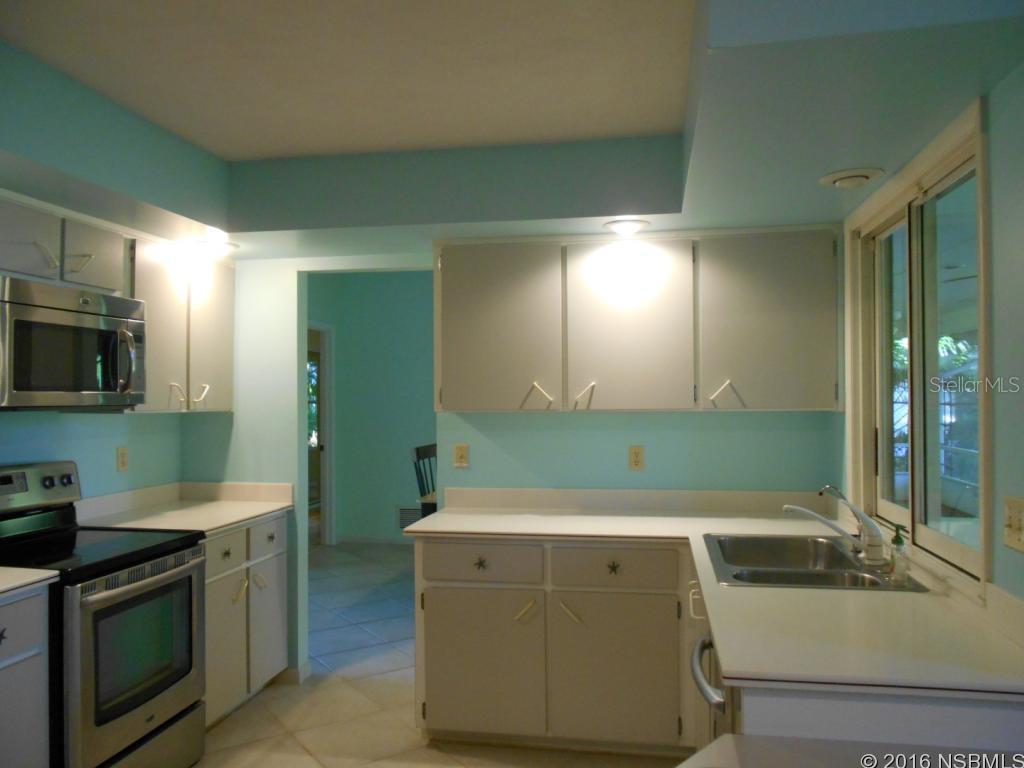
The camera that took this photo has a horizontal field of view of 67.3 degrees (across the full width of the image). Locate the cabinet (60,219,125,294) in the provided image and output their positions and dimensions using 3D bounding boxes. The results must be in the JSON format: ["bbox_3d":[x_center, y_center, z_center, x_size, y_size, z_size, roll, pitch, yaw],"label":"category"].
[{"bbox_3d":[-1.774,-0.483,3.017,0.318,0.246,0.363,-1,-1,10],"label":"cabinet"}]

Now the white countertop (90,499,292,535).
[{"bbox_3d":[-1.490,0.628,3.569,0.658,0.037,0.815,-1,-1,10],"label":"white countertop"}]

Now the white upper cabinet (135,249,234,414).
[{"bbox_3d":[-1.666,-0.240,3.610,0.312,0.753,0.804,-1,-1,10],"label":"white upper cabinet"}]

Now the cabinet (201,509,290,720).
[{"bbox_3d":[-1.497,1.059,3.552,0.642,0.843,0.787,-1,-1,10],"label":"cabinet"}]

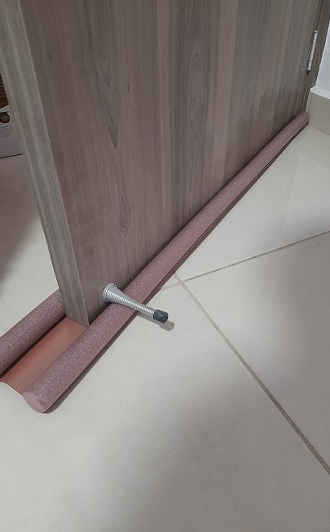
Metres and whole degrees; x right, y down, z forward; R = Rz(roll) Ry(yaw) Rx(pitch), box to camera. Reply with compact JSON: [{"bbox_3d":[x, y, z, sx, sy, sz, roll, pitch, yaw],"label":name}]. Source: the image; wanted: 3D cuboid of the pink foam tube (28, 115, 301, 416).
[{"bbox_3d":[0.114,-0.125,0.681,0.029,0.029,0.934,20,44,24],"label":"pink foam tube"}]

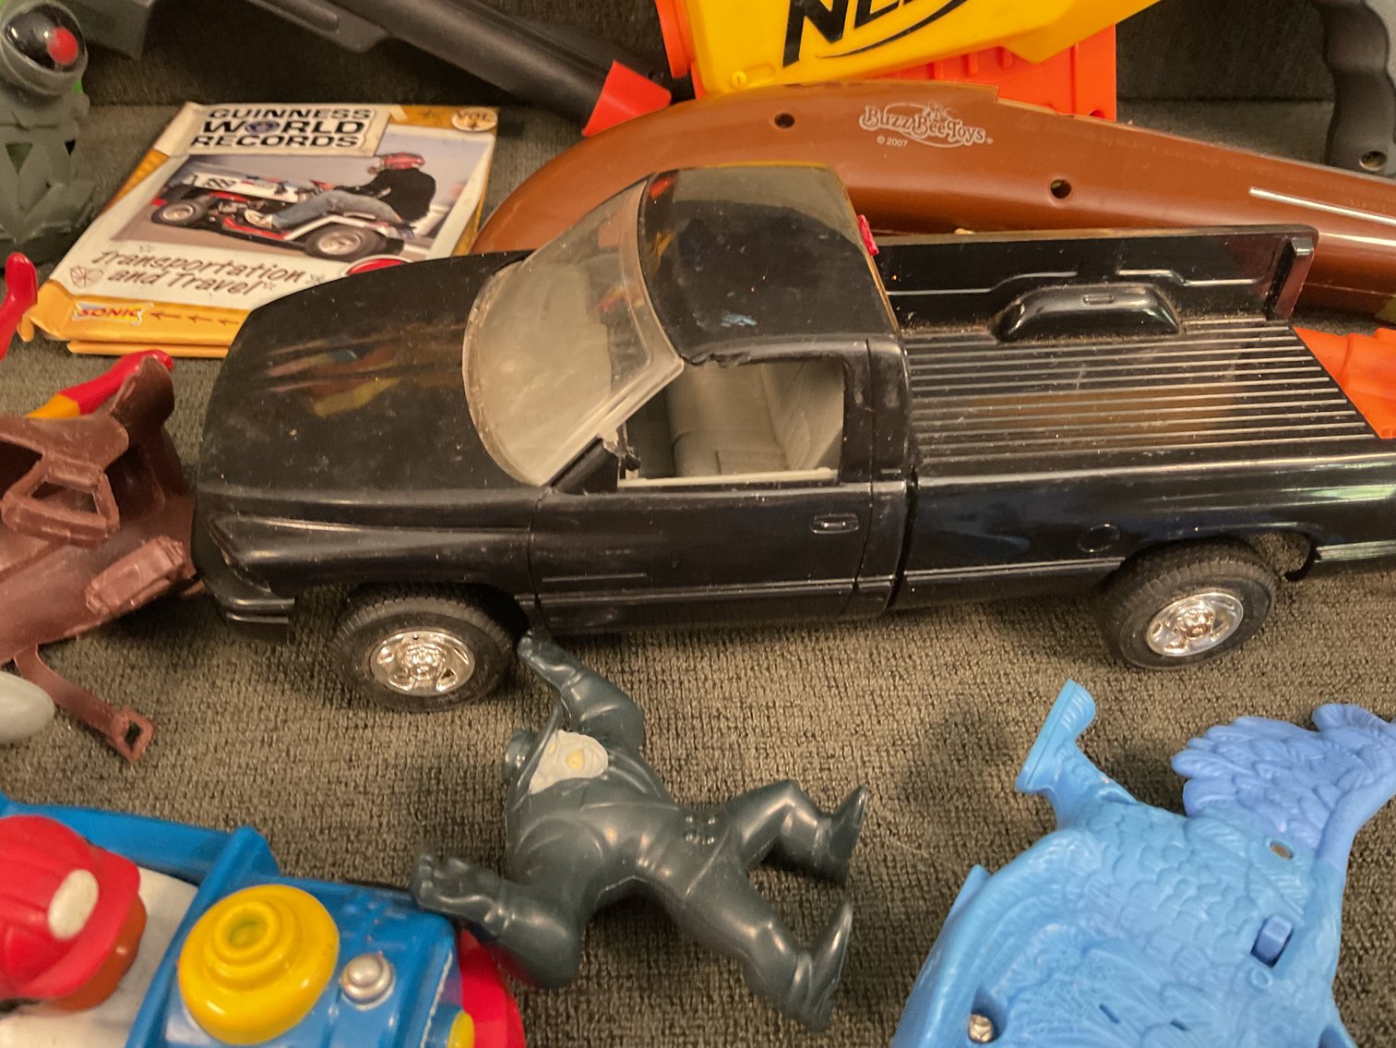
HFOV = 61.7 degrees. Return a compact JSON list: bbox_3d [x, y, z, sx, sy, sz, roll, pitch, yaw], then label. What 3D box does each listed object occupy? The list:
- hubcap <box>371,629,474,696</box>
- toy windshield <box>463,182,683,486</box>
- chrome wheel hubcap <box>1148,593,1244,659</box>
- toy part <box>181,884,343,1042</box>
[{"bbox_3d":[-0.049,0.026,0.210,0.018,0.018,0.004,-3,44,-3],"label":"hubcap"},{"bbox_3d":[-0.023,-0.036,0.204,0.039,0.008,0.069,-28,40,20],"label":"toy windshield"},{"bbox_3d":[0.093,0.019,0.218,0.018,0.018,0.004,-3,44,-3],"label":"chrome wheel hubcap"},{"bbox_3d":[-0.057,0.056,0.151,0.020,0.013,0.020,-3,44,-3],"label":"toy part"}]

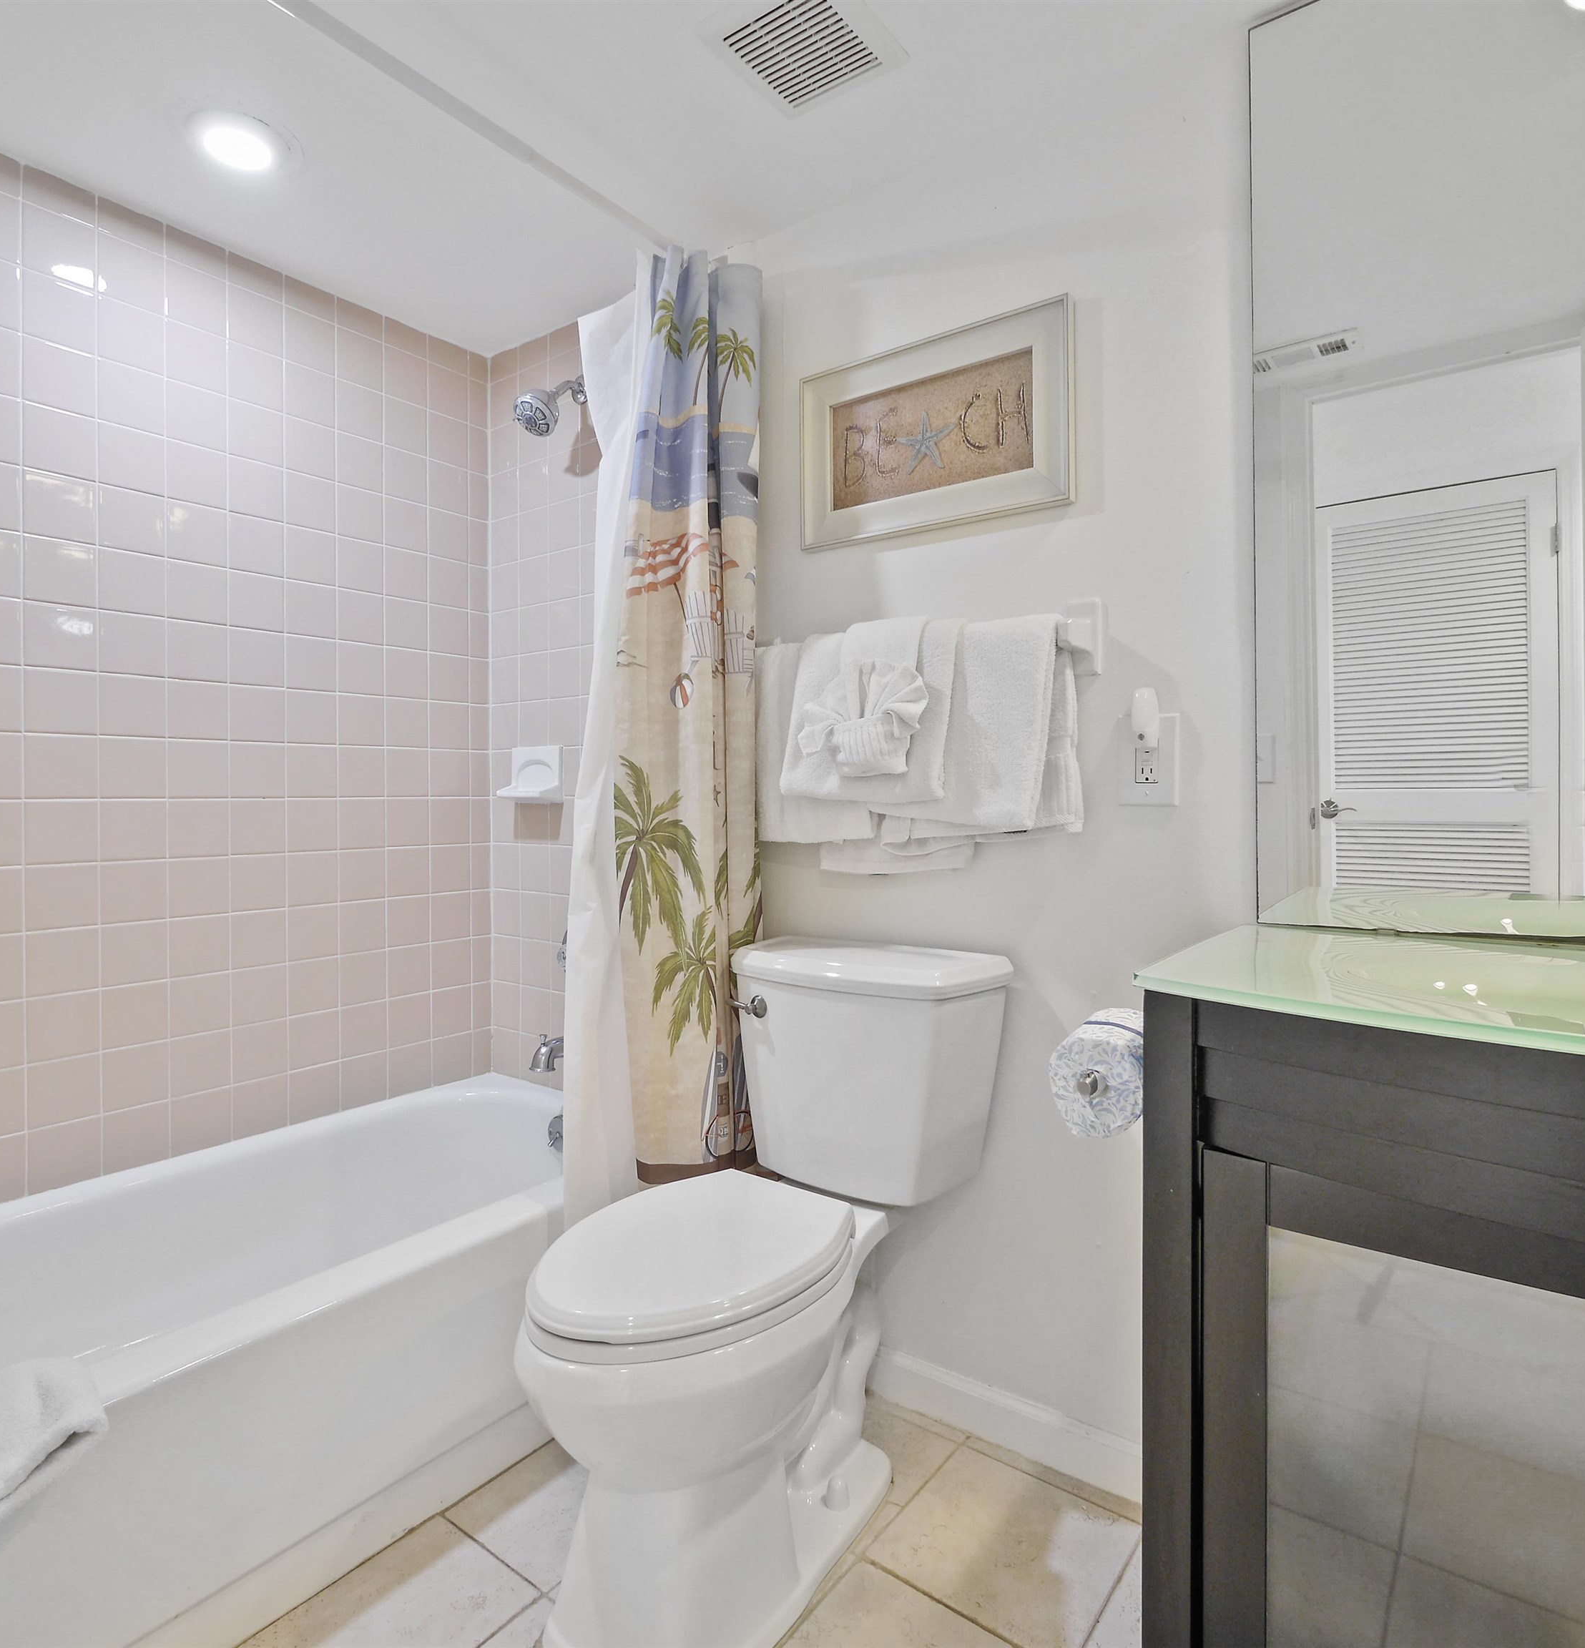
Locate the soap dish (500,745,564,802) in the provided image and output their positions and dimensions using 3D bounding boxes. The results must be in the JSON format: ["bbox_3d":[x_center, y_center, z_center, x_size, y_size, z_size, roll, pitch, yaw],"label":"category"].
[{"bbox_3d":[-0.615,-0.115,2.062,0.173,0.133,0.065,1,2,36],"label":"soap dish"}]

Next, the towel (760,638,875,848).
[{"bbox_3d":[0.048,-0.141,1.537,0.229,0.350,0.090,1,2,36],"label":"towel"}]

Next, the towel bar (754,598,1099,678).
[{"bbox_3d":[0.191,-0.280,1.450,0.591,0.114,0.095,1,2,36],"label":"towel bar"}]

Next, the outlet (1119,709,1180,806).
[{"bbox_3d":[0.507,-0.091,1.271,0.083,0.131,0.018,1,2,36],"label":"outlet"}]

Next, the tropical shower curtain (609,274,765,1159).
[{"bbox_3d":[-0.184,-0.181,1.634,0.191,1.690,0.244,1,2,36],"label":"tropical shower curtain"}]

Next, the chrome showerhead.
[{"bbox_3d":[-0.506,-0.883,1.879,0.090,0.143,0.180,1,2,36],"label":"chrome showerhead"}]

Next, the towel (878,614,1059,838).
[{"bbox_3d":[0.274,-0.144,1.359,0.278,0.316,0.100,1,2,36],"label":"towel"}]

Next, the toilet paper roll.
[{"bbox_3d":[0.391,0.310,1.097,0.117,0.117,0.120,1,2,36],"label":"toilet paper roll"}]

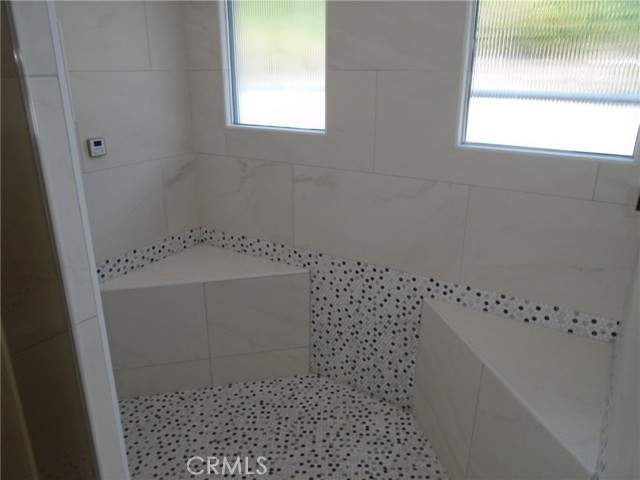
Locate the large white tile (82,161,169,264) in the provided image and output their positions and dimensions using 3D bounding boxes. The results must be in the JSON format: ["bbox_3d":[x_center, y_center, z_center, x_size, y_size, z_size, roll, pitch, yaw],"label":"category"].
[{"bbox_3d":[-0.757,-0.071,1.581,0.012,0.305,0.609,12,22,30],"label":"large white tile"}]

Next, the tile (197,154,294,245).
[{"bbox_3d":[-0.292,-0.161,1.845,0.477,0.305,0.012,12,22,30],"label":"tile"}]

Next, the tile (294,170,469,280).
[{"bbox_3d":[0.169,-0.064,1.570,0.610,0.305,0.012,12,22,30],"label":"tile"}]

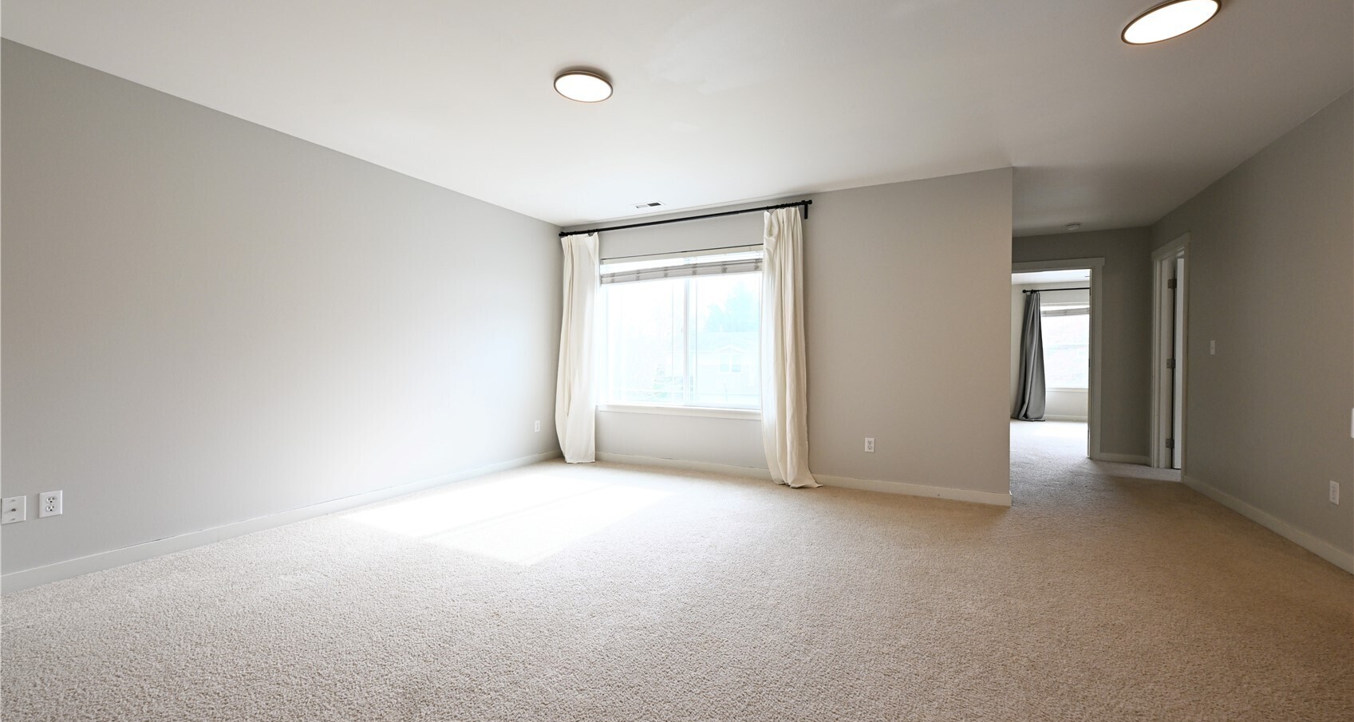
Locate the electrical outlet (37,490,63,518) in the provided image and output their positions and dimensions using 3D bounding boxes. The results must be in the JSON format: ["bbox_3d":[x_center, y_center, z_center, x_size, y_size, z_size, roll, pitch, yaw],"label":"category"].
[{"bbox_3d":[-2.883,0.662,2.429,0.009,0.114,0.071,1,0,28],"label":"electrical outlet"}]

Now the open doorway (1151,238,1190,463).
[{"bbox_3d":[4.613,-0.016,4.866,0.130,2.155,0.975,1,0,28],"label":"open doorway"}]

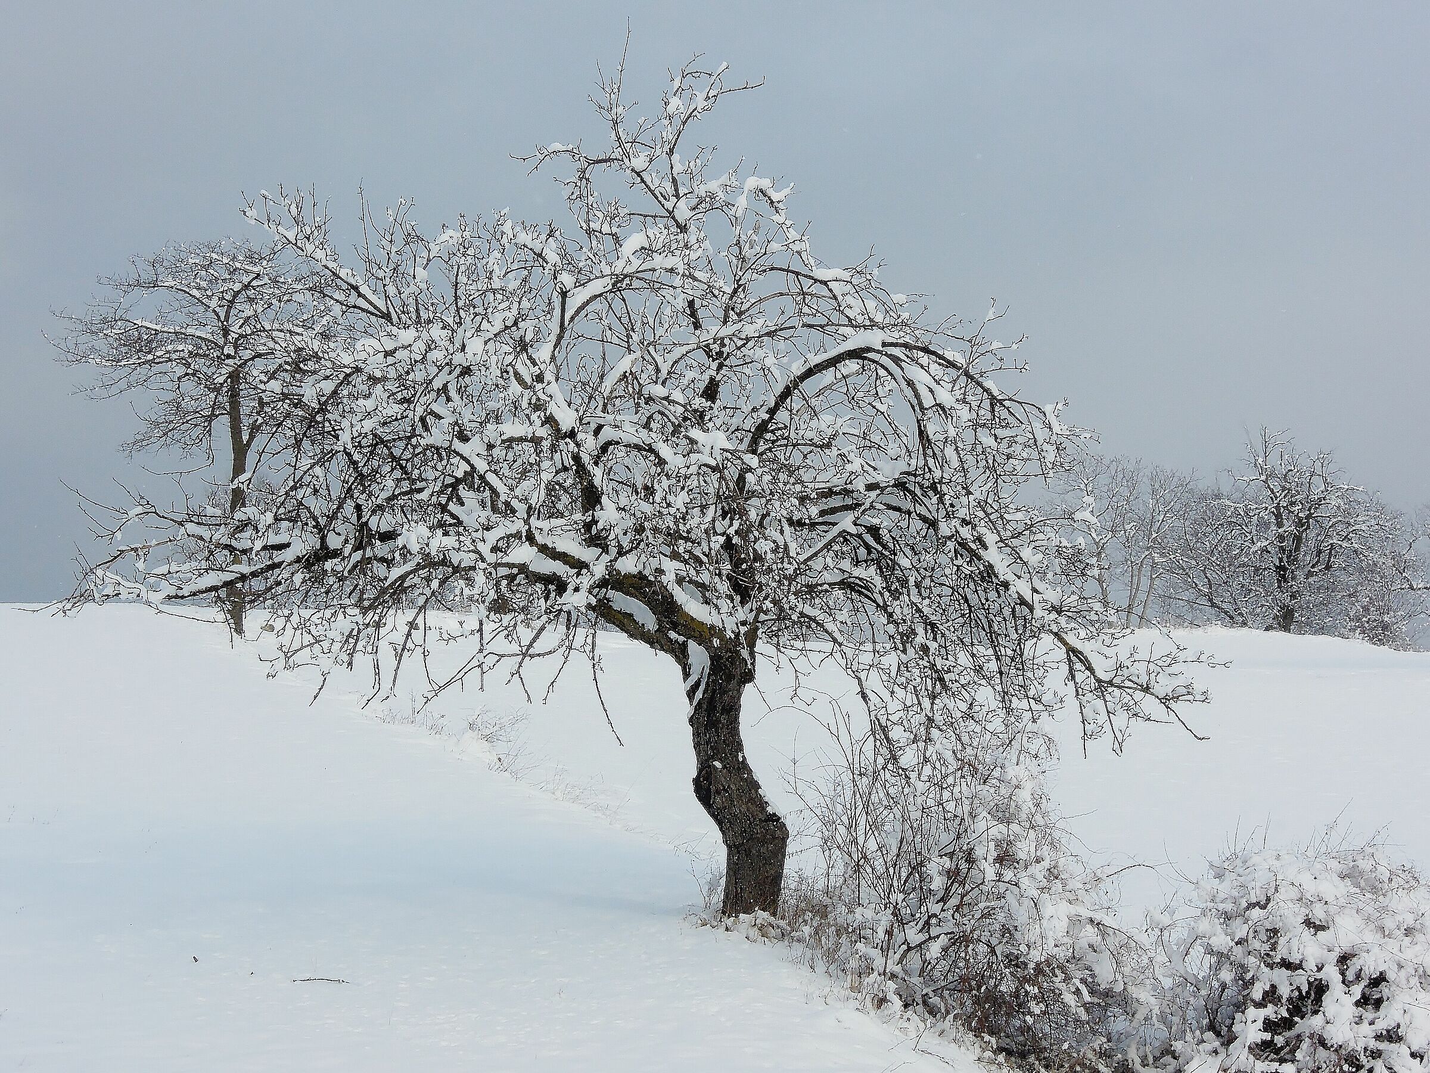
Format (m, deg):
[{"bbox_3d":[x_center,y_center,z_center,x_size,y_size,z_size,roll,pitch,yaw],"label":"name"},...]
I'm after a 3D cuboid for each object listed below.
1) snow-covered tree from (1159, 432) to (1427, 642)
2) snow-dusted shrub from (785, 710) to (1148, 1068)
[{"bbox_3d":[11.919,-0.023,85.000,5.379,4.345,4.900,0,-1,0],"label":"snow-covered tree"},{"bbox_3d":[1.253,1.763,20.600,1.811,1.772,1.700,0,-1,0],"label":"snow-dusted shrub"}]

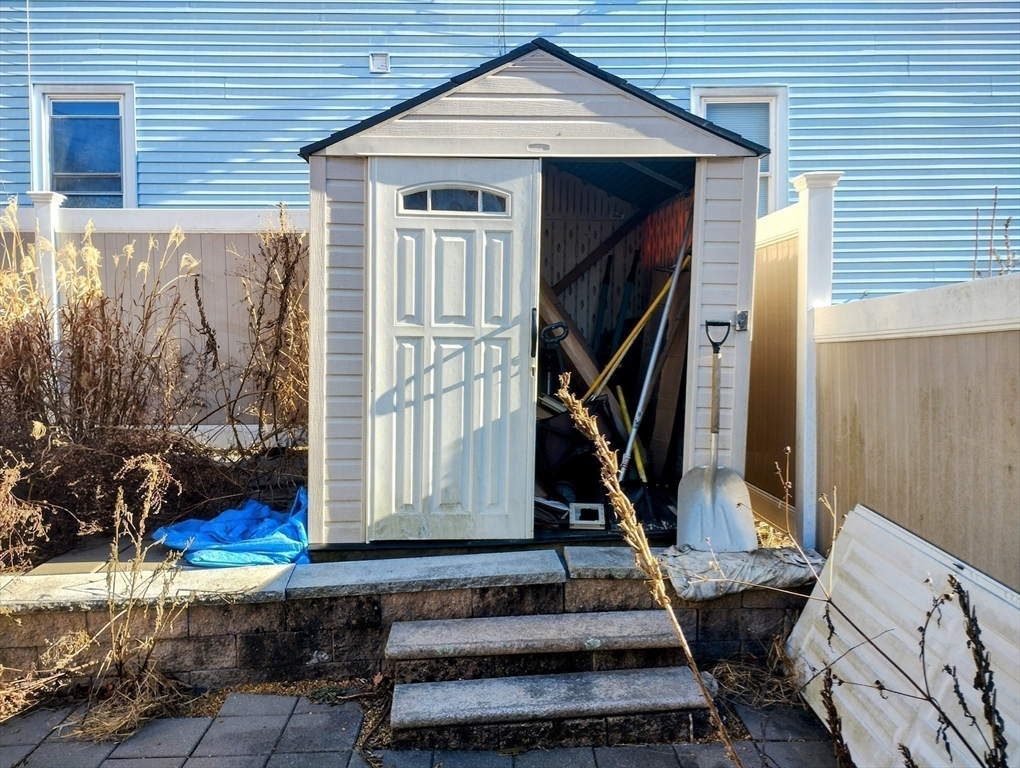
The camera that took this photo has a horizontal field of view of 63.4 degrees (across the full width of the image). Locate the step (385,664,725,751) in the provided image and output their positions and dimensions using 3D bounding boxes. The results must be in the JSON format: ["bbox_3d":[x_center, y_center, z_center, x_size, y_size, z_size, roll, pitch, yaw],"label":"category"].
[{"bbox_3d":[0.146,1.262,3.274,1.210,0.145,0.320,-1,3,-7],"label":"step"}]

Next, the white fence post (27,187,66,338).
[{"bbox_3d":[-3.425,-0.438,6.134,0.190,1.974,0.190,0,3,0],"label":"white fence post"}]

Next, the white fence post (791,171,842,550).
[{"bbox_3d":[1.620,-0.110,4.401,0.190,2.041,0.190,0,3,-2],"label":"white fence post"}]

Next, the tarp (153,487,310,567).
[{"bbox_3d":[-1.357,0.693,4.197,0.780,0.240,0.620,0,3,0],"label":"tarp"}]

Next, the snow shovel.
[{"bbox_3d":[0.989,0.247,3.956,0.385,1.099,0.160,0,-4,-2],"label":"snow shovel"}]

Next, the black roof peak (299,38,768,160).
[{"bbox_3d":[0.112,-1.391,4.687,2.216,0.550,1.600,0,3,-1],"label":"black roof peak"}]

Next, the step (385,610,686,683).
[{"bbox_3d":[0.091,1.106,3.490,1.210,0.145,0.320,-1,3,-7],"label":"step"}]

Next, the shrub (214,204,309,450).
[{"bbox_3d":[-1.681,-0.381,5.787,0.700,1.736,0.520,0,3,0],"label":"shrub"}]

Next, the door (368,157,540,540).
[{"bbox_3d":[-0.279,-0.159,4.048,0.835,1.865,0.050,0,3,-1],"label":"door"}]

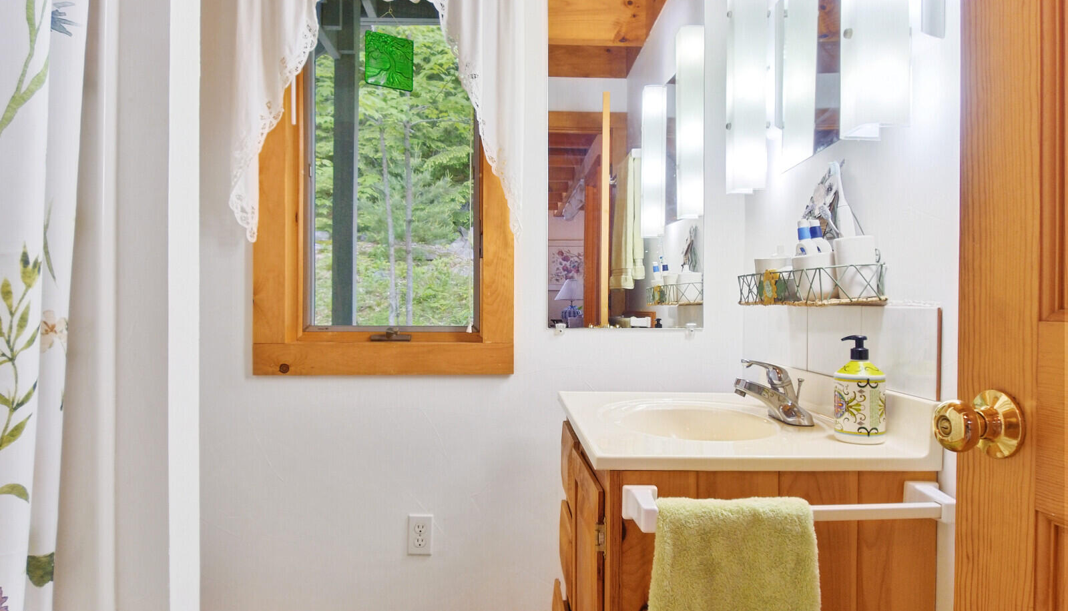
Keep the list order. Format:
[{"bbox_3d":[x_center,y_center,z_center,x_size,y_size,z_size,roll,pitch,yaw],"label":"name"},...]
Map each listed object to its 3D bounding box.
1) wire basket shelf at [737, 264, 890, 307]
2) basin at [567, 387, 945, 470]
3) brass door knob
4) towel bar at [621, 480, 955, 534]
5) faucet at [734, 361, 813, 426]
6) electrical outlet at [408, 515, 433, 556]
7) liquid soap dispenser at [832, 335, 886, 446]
[{"bbox_3d":[0.568,-0.034,1.430,0.120,0.068,0.460,0,0,-2],"label":"wire basket shelf"},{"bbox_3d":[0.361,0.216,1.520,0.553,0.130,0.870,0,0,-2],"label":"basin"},{"bbox_3d":[0.421,0.115,0.655,0.062,0.066,0.066,0,0,-6],"label":"brass door knob"},{"bbox_3d":[0.395,0.314,1.072,0.498,0.058,0.080,-2,0,-1],"label":"towel bar"},{"bbox_3d":[0.507,0.180,1.450,0.138,0.127,0.150,0,0,-2],"label":"faucet"},{"bbox_3d":[-0.325,0.657,1.937,0.071,0.115,0.008,0,0,-1],"label":"electrical outlet"},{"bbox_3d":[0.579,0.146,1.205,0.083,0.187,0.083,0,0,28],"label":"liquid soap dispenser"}]

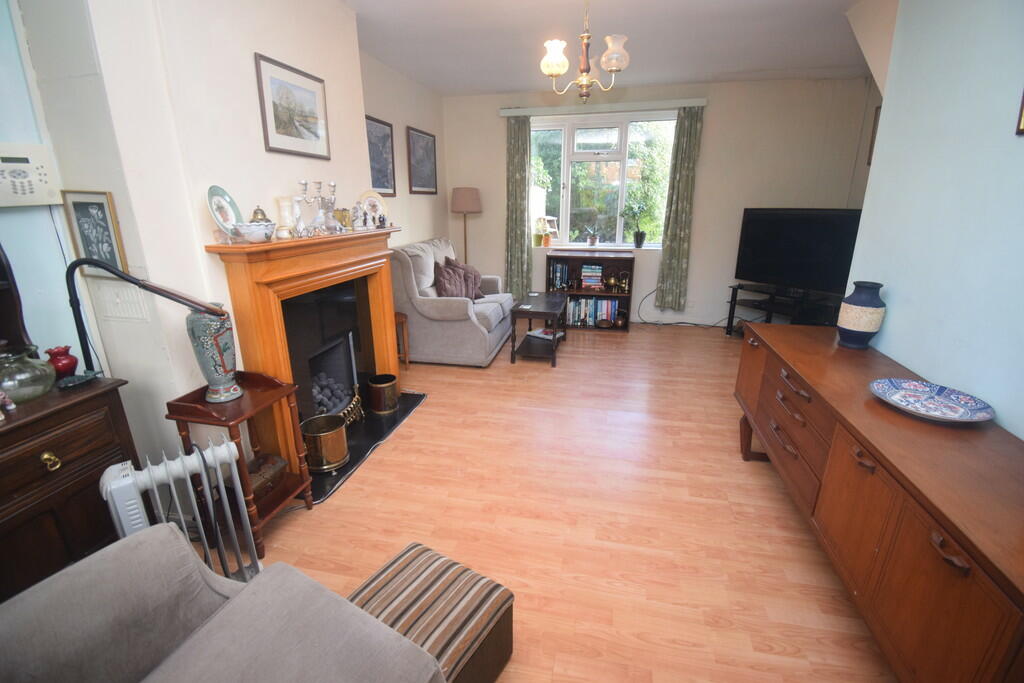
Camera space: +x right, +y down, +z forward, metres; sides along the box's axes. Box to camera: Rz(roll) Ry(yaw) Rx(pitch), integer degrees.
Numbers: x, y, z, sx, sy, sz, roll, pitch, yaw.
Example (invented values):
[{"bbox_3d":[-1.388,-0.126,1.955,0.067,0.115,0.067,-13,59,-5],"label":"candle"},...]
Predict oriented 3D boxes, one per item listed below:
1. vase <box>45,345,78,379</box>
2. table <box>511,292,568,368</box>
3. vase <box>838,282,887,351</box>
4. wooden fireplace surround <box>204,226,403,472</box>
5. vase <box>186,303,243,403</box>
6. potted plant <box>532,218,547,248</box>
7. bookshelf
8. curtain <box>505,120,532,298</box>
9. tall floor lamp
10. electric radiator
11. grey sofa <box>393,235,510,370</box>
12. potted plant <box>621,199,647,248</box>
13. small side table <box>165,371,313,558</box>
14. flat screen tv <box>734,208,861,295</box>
[{"bbox_3d":[-1.538,0.079,1.459,0.080,0.105,0.080,4,19,12],"label":"vase"},{"bbox_3d":[0.263,-0.137,3.909,0.383,0.477,0.813,5,18,14],"label":"table"},{"bbox_3d":[1.637,-0.118,1.996,0.174,0.282,0.174,-1,18,-4],"label":"vase"},{"bbox_3d":[-0.965,-0.005,2.396,0.235,1.143,1.251,4,18,12],"label":"wooden fireplace surround"},{"bbox_3d":[-1.187,0.048,1.714,0.150,0.385,0.150,17,25,41],"label":"vase"},{"bbox_3d":[0.329,-1.308,5.097,0.150,0.345,0.150,4,19,12],"label":"potted plant"},{"bbox_3d":[0.844,-0.553,4.706,0.903,0.787,0.348,3,18,11],"label":"bookshelf"},{"bbox_3d":[0.076,-1.455,4.947,0.320,2.060,0.120,4,19,12],"label":"curtain"},{"bbox_3d":[-0.506,-0.961,4.846,0.338,1.484,0.338,3,18,11],"label":"tall floor lamp"},{"bbox_3d":[-1.079,0.640,1.458,0.340,0.635,0.170,-15,23,-37],"label":"electric radiator"},{"bbox_3d":[-0.508,-0.452,4.209,0.960,0.985,1.190,4,19,12],"label":"grey sofa"},{"bbox_3d":[1.333,-1.299,4.720,0.274,0.513,0.245,3,18,11],"label":"potted plant"},{"bbox_3d":[-1.065,0.476,1.726,0.277,0.632,0.346,4,18,12],"label":"small side table"},{"bbox_3d":[2.566,-0.823,3.804,0.084,0.675,1.103,-9,20,-27],"label":"flat screen tv"}]

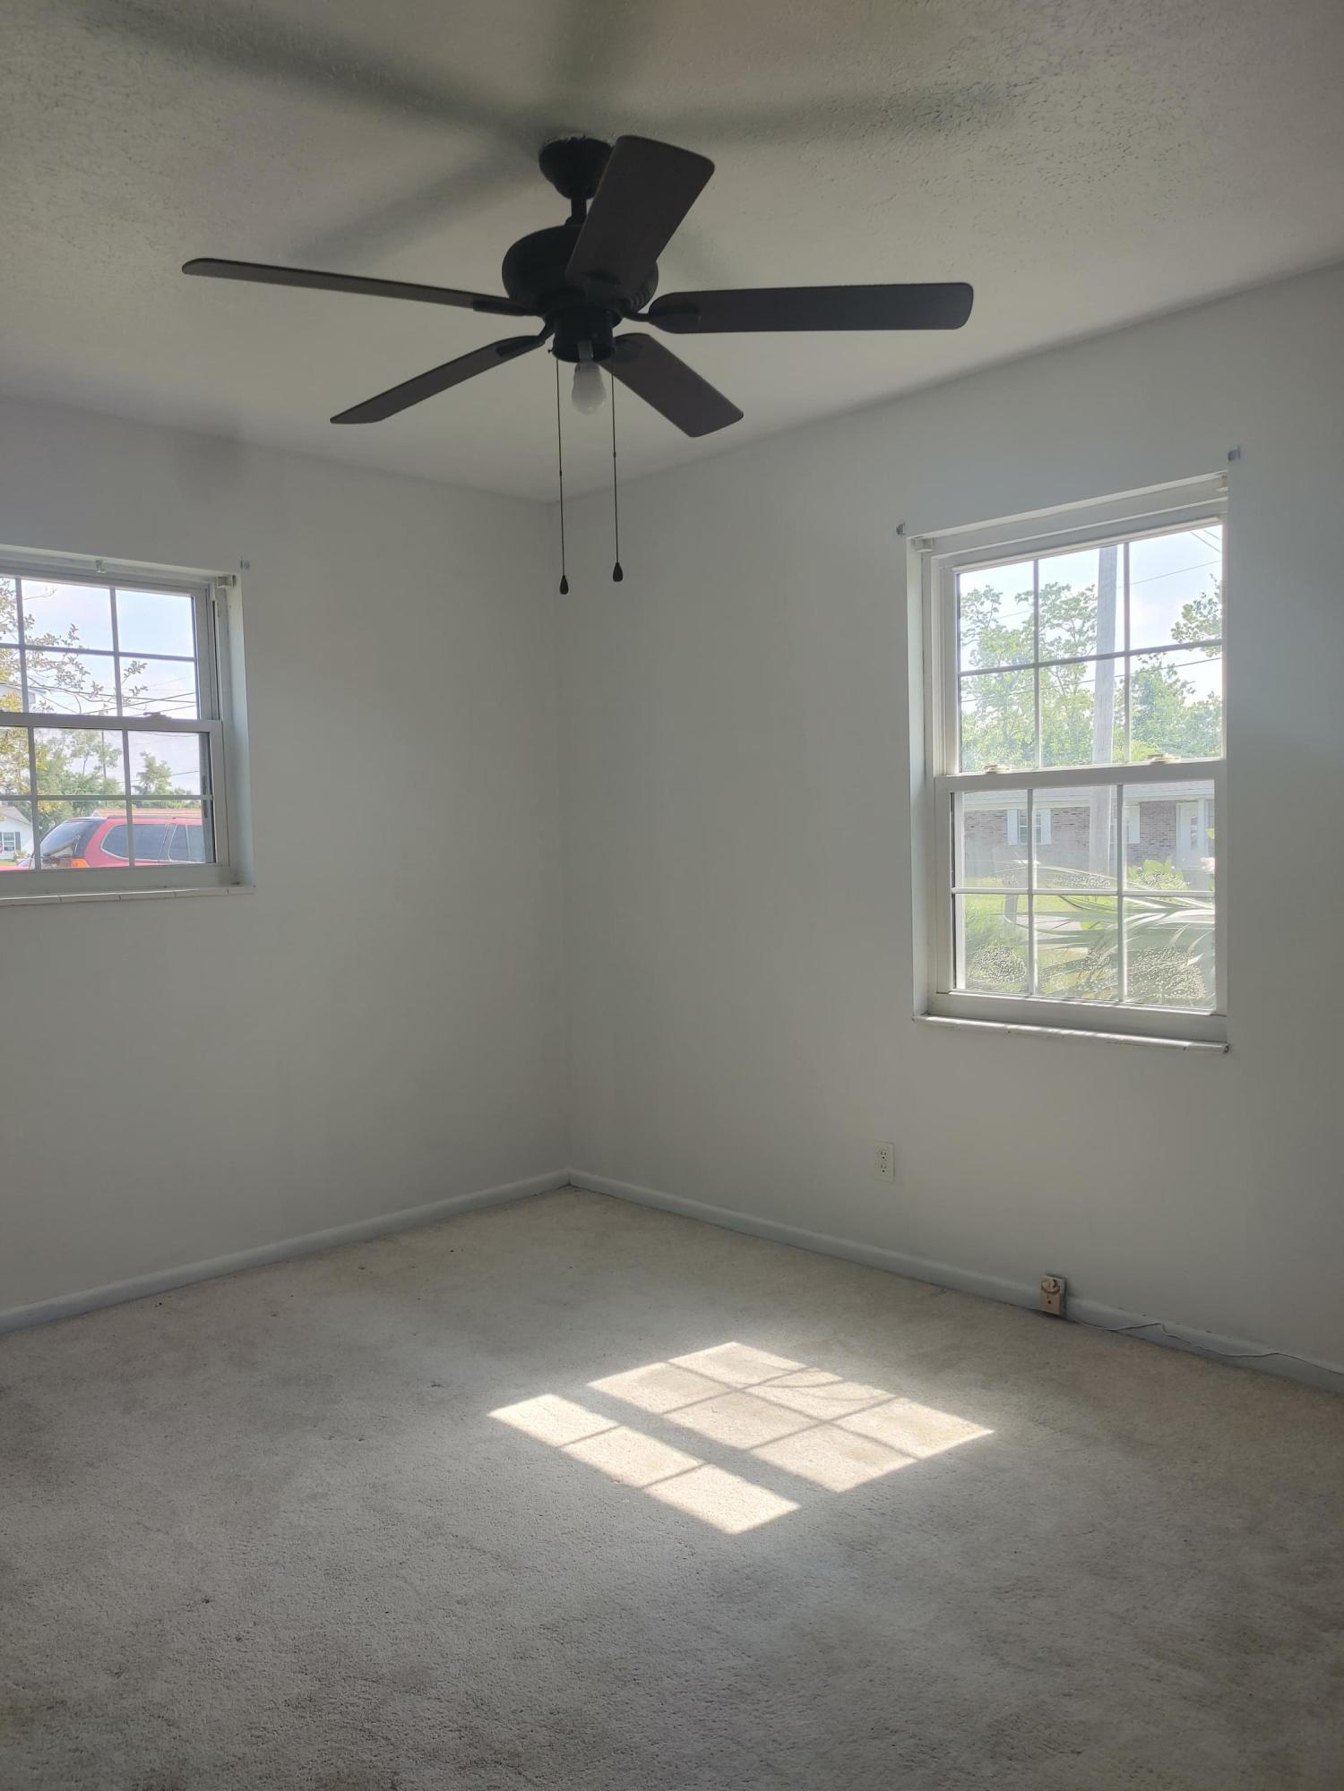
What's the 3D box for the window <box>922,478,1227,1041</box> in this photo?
[{"bbox_3d":[1.040,-0.319,3.450,0.090,1.315,0.881,-4,3,-43],"label":"window"}]

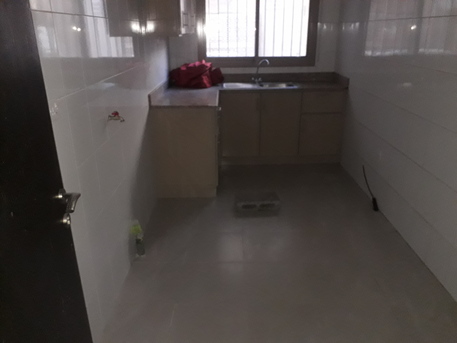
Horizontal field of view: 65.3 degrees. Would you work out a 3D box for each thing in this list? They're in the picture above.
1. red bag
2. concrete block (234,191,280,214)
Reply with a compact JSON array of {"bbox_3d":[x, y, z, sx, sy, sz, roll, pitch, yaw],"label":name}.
[{"bbox_3d":[-0.371,-1.148,4.206,0.610,0.285,0.340,0,21,0],"label":"red bag"},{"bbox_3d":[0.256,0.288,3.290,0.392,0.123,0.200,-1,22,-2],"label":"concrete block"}]

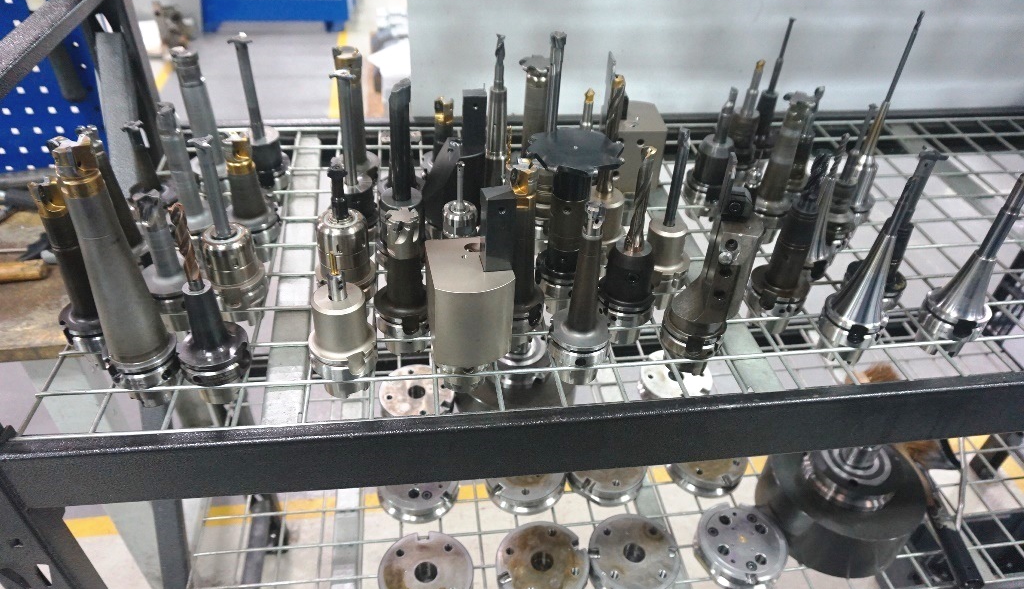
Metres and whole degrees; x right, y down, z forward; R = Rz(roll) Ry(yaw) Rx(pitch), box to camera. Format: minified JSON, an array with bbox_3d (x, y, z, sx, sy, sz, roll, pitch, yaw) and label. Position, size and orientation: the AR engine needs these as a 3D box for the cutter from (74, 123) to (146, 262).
[{"bbox_3d":[-0.417,-0.081,0.714,0.063,0.194,0.063,4,36,-3],"label":"cutter"}]

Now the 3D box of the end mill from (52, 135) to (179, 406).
[{"bbox_3d":[-0.342,-0.011,0.598,0.063,0.265,0.063,4,37,-3],"label":"end mill"}]

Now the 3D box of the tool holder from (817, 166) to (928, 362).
[{"bbox_3d":[0.364,-0.024,0.686,0.063,0.214,0.063,2,38,-1],"label":"tool holder"}]

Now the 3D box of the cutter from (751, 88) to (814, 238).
[{"bbox_3d":[0.331,-0.152,0.845,0.063,0.194,0.063,0,37,0],"label":"cutter"}]

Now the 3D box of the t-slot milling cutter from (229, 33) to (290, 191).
[{"bbox_3d":[-0.322,-0.215,0.871,0.063,0.225,0.063,-3,40,-7],"label":"t-slot milling cutter"}]

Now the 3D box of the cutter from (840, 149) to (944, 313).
[{"bbox_3d":[0.415,-0.057,0.747,0.063,0.210,0.063,-3,39,-7],"label":"cutter"}]

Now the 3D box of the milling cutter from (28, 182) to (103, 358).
[{"bbox_3d":[-0.400,-0.015,0.637,0.063,0.197,0.063,-2,38,-9],"label":"milling cutter"}]

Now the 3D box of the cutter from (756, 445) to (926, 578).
[{"bbox_3d":[0.510,0.283,1.044,0.218,0.183,0.218,-3,41,-8],"label":"cutter"}]

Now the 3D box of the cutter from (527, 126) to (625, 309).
[{"bbox_3d":[0.060,-0.067,0.731,0.093,0.196,0.093,2,38,-1],"label":"cutter"}]

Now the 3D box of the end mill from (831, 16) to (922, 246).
[{"bbox_3d":[0.456,-0.200,0.860,0.063,0.299,0.063,-4,40,-6],"label":"end mill"}]

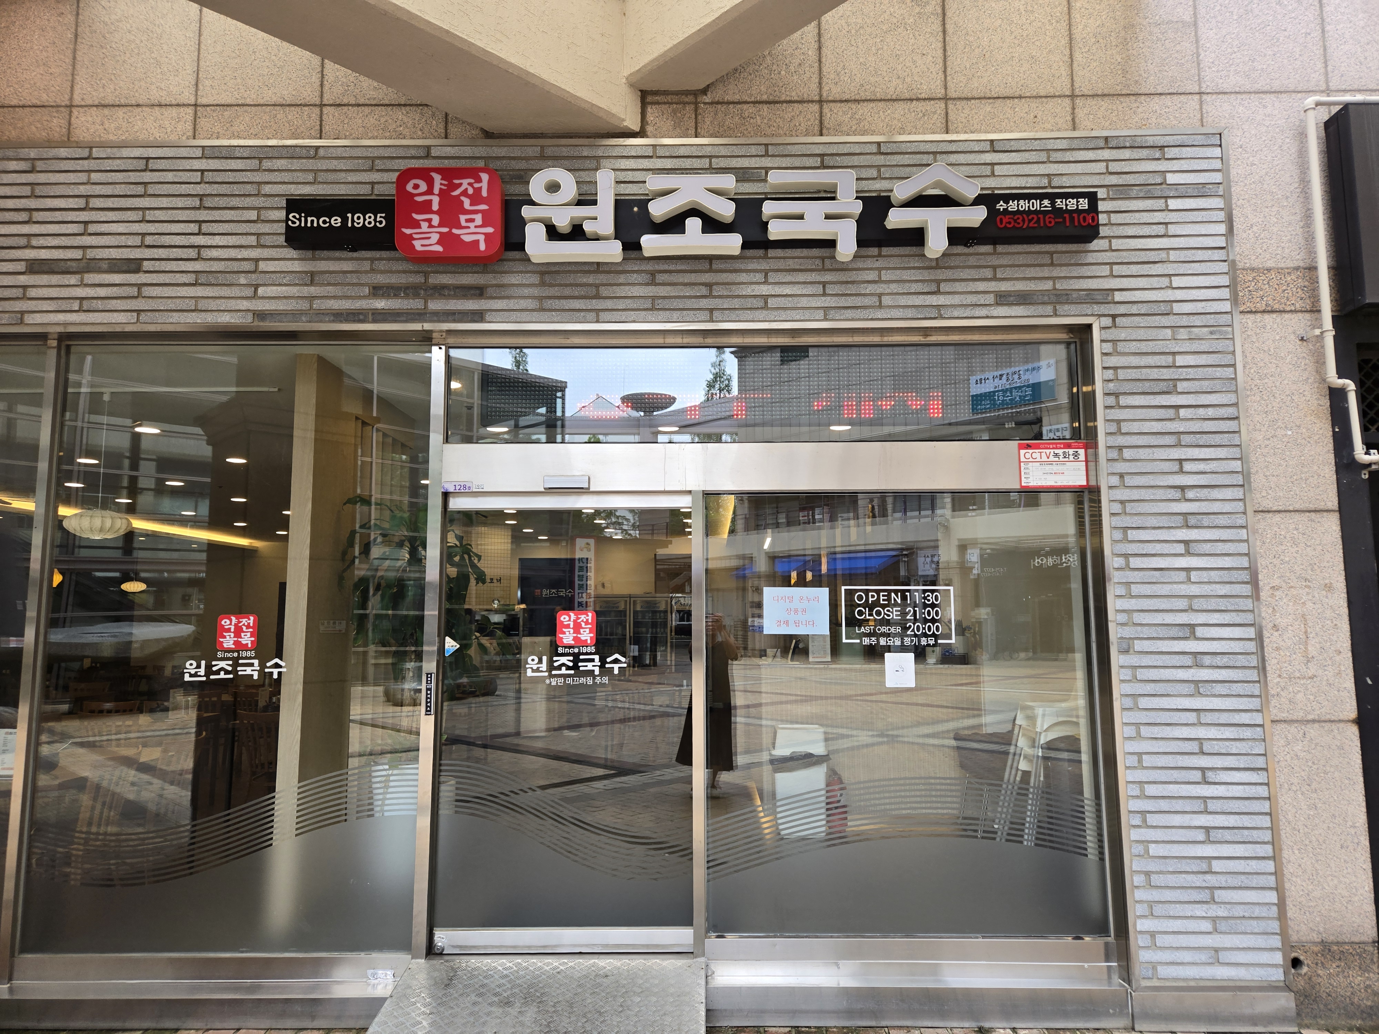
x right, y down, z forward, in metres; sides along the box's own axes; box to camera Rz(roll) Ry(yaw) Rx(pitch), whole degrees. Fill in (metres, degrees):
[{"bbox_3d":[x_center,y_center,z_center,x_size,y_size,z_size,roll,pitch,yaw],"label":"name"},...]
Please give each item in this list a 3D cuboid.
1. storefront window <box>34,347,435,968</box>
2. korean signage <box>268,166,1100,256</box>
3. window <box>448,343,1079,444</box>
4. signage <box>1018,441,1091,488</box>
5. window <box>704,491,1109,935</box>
[{"bbox_3d":[-2.029,0.540,4.071,1.691,2.683,0.080,0,-6,0],"label":"storefront window"},{"bbox_3d":[0.006,-1.317,4.038,3.581,0.398,0.173,0,-6,0],"label":"korean signage"},{"bbox_3d":[0.334,-0.565,4.175,2.870,0.450,0.080,0,-6,0],"label":"window"},{"bbox_3d":[1.628,-0.231,4.093,0.301,0.206,0.010,0,-6,0],"label":"signage"},{"bbox_3d":[0.928,0.841,4.015,1.714,1.913,0.080,0,-6,0],"label":"window"}]

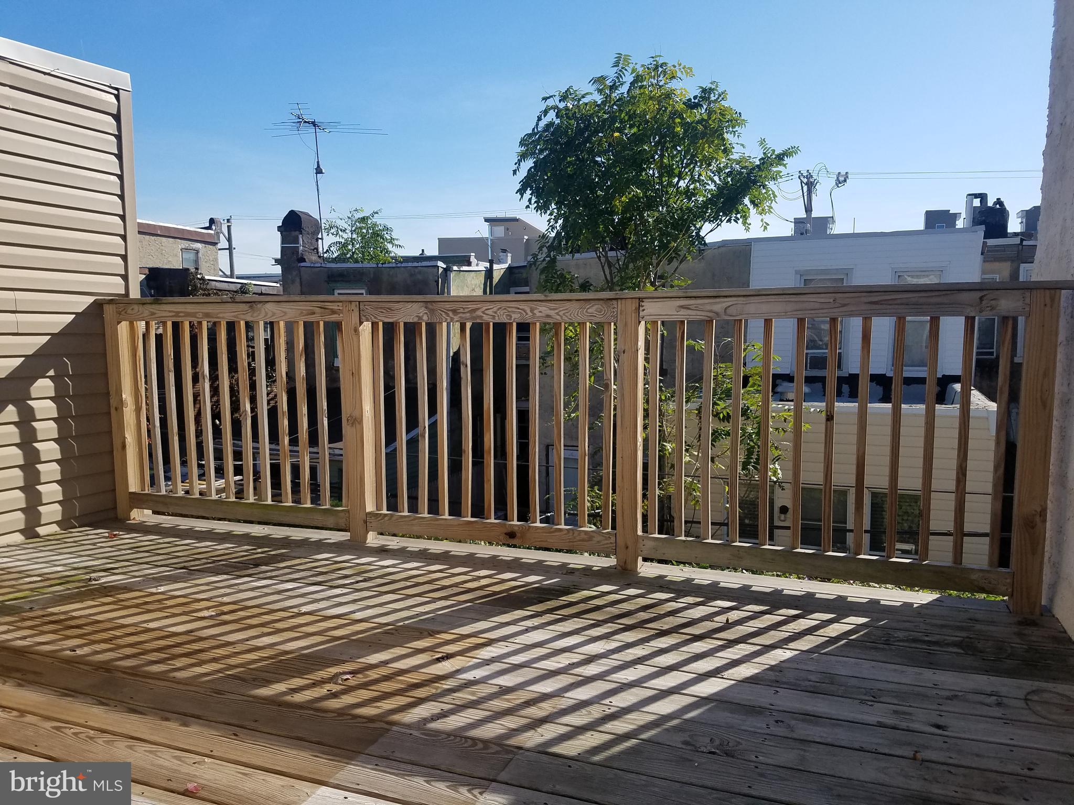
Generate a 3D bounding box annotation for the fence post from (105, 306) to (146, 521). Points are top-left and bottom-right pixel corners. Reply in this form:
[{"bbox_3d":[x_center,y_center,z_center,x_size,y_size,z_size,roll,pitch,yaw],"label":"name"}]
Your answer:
[{"bbox_3d":[-2.159,0.053,4.220,0.089,1.112,0.089,2,7,21],"label":"fence post"}]

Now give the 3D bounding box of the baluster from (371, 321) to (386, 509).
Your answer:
[{"bbox_3d":[-0.735,0.069,3.755,0.036,0.950,0.036,2,7,20],"label":"baluster"}]

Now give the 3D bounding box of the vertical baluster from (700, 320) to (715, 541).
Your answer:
[{"bbox_3d":[0.683,0.114,3.236,0.036,0.950,0.036,2,7,20],"label":"vertical baluster"}]

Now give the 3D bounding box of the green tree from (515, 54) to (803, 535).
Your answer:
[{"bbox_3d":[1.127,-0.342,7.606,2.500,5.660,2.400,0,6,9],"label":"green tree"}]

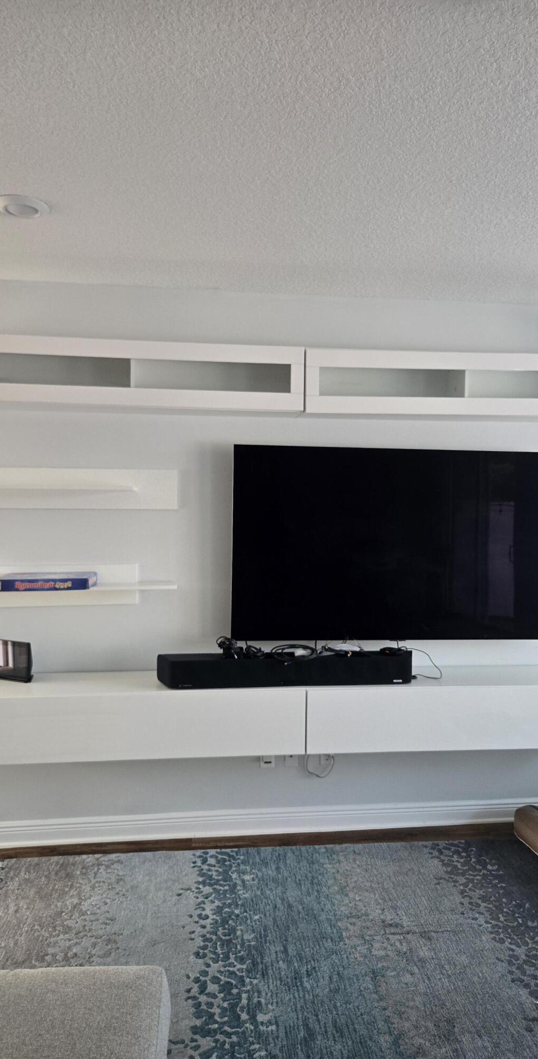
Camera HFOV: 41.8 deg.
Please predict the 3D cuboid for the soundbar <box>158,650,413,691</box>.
[{"bbox_3d":[0.102,0.660,3.342,1.257,0.134,0.171,0,2,-6],"label":"soundbar"}]

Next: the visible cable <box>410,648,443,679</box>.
[{"bbox_3d":[0.772,0.656,3.439,0.154,0.146,0.100,0,2,-6],"label":"visible cable"}]

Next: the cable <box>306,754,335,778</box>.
[{"bbox_3d":[0.265,1.208,3.599,0.150,0.129,0.060,0,2,-6],"label":"cable"}]

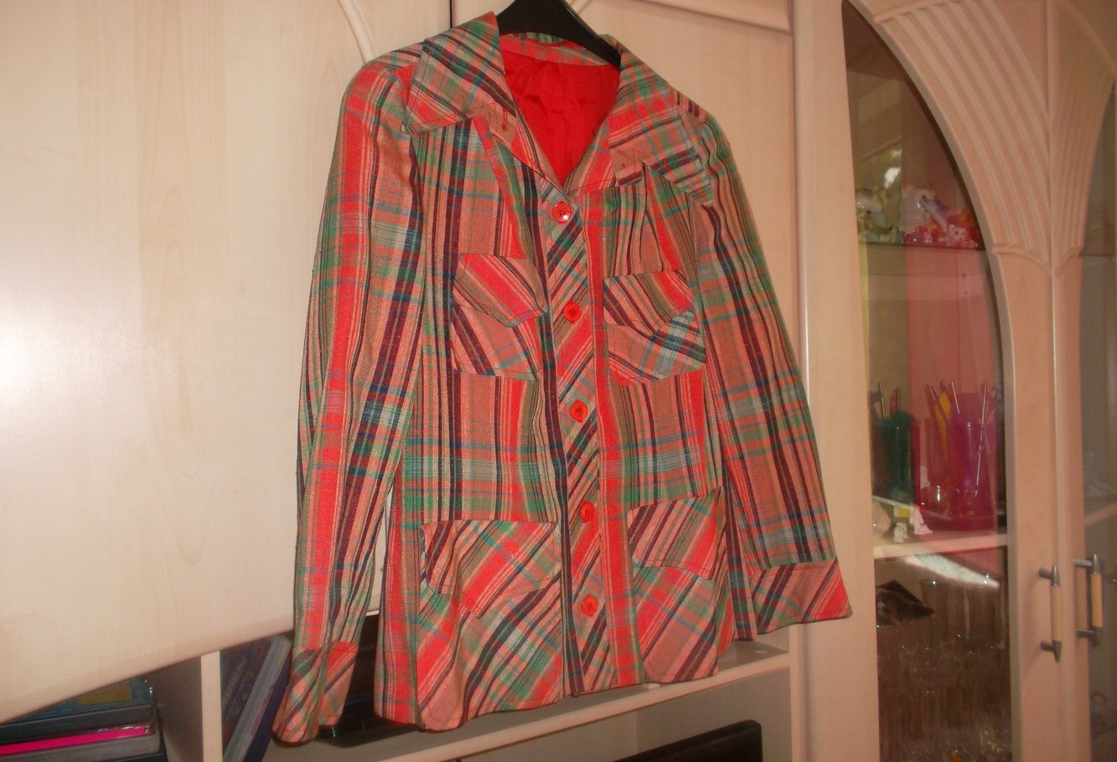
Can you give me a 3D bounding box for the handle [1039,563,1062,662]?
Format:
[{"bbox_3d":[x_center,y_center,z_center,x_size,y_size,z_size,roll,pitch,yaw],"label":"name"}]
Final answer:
[{"bbox_3d":[0.649,0.307,1.190,0.013,0.128,0.032,-2,1,-18],"label":"handle"}]

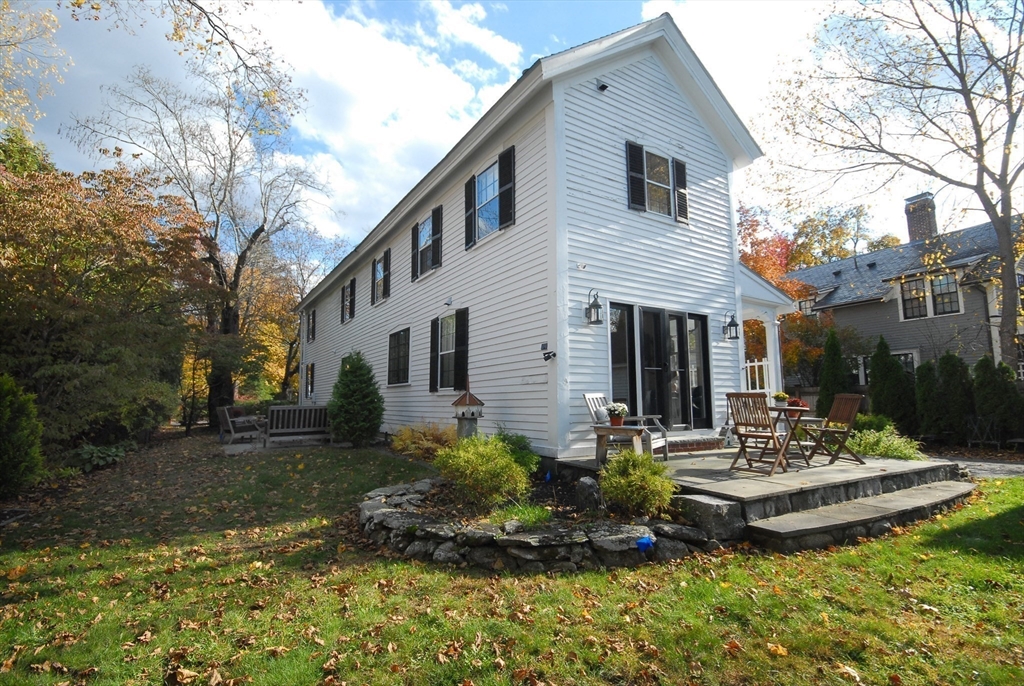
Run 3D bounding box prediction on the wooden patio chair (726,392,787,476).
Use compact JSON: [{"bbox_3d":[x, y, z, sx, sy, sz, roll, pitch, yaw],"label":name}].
[{"bbox_3d":[2.843,1.027,5.566,0.520,0.880,0.490,4,-8,-31],"label":"wooden patio chair"}]

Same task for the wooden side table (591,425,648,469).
[{"bbox_3d":[1.341,1.263,5.854,0.660,0.490,0.360,-7,-10,42],"label":"wooden side table"}]

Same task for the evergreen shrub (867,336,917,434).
[{"bbox_3d":[10.972,1.292,14.015,1.080,3.015,1.020,3,-8,-24],"label":"evergreen shrub"}]

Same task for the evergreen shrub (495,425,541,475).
[{"bbox_3d":[0.035,1.528,6.750,0.760,0.761,0.720,0,-7,0],"label":"evergreen shrub"}]

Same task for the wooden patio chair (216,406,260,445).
[{"bbox_3d":[-6.949,2.082,12.317,0.700,0.900,0.820,-7,-10,44],"label":"wooden patio chair"}]

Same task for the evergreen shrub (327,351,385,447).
[{"bbox_3d":[-3.505,1.264,11.036,1.270,2.172,1.250,4,-9,-32],"label":"evergreen shrub"}]

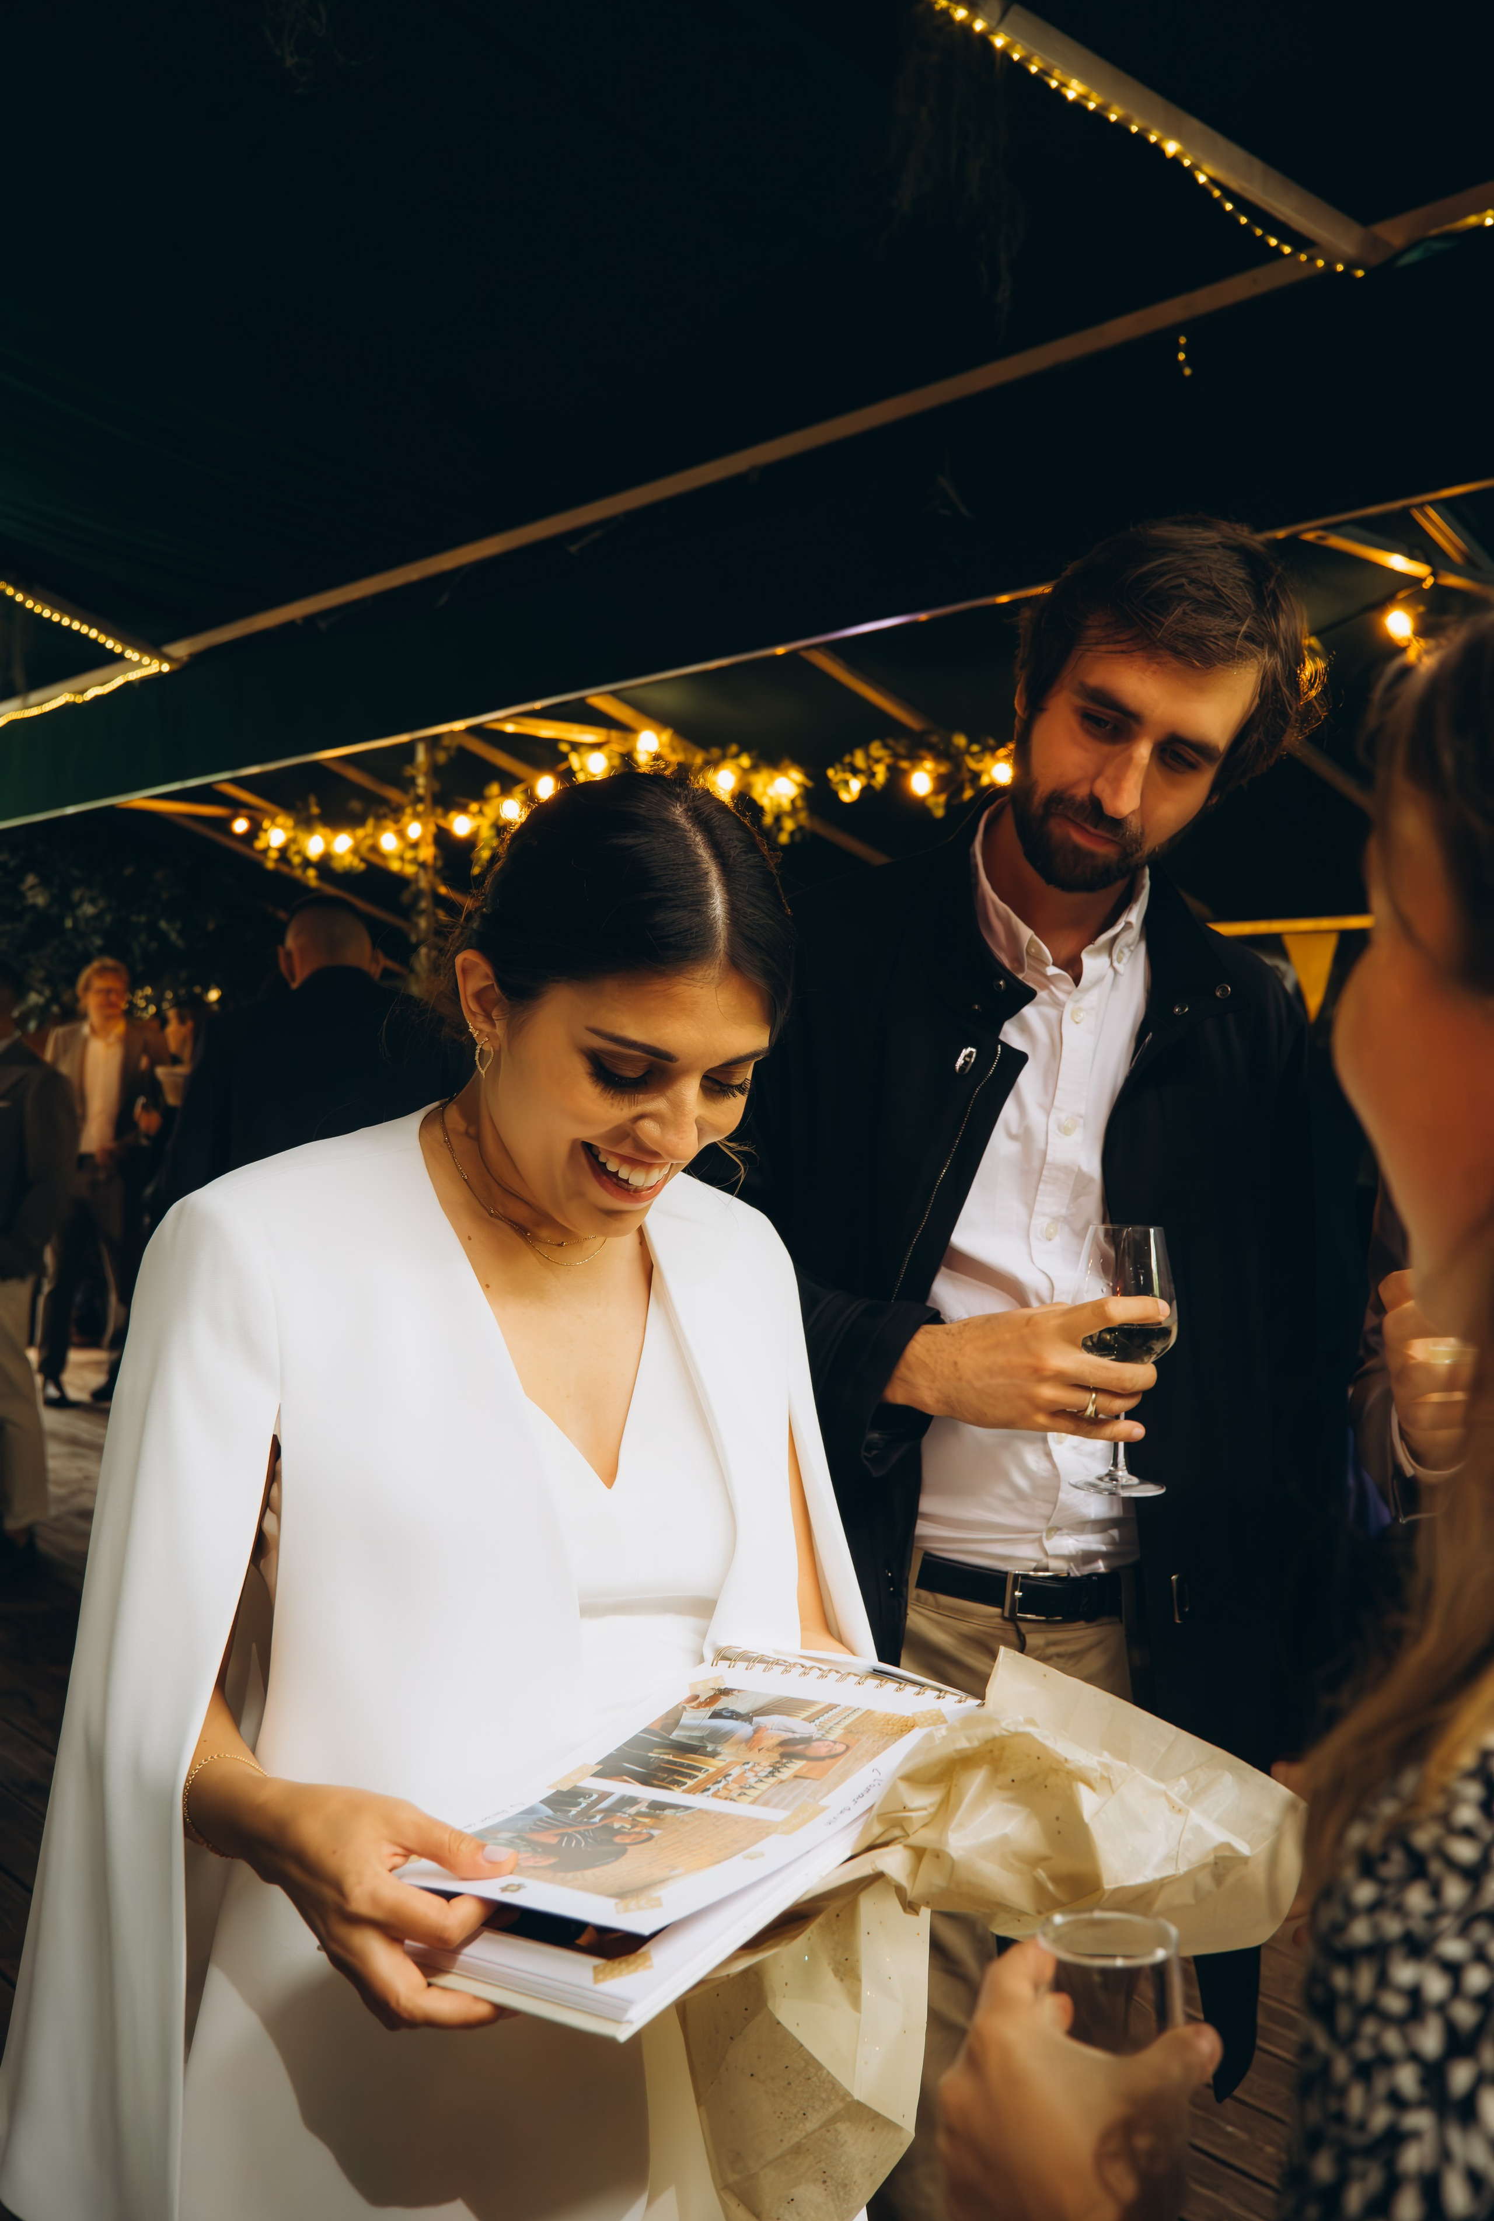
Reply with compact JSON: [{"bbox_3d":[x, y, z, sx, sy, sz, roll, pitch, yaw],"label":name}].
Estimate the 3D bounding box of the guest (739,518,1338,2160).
[{"bbox_3d":[0.230,0.531,1.450,0.560,1.870,0.460,0,3,0],"label":"guest"}]

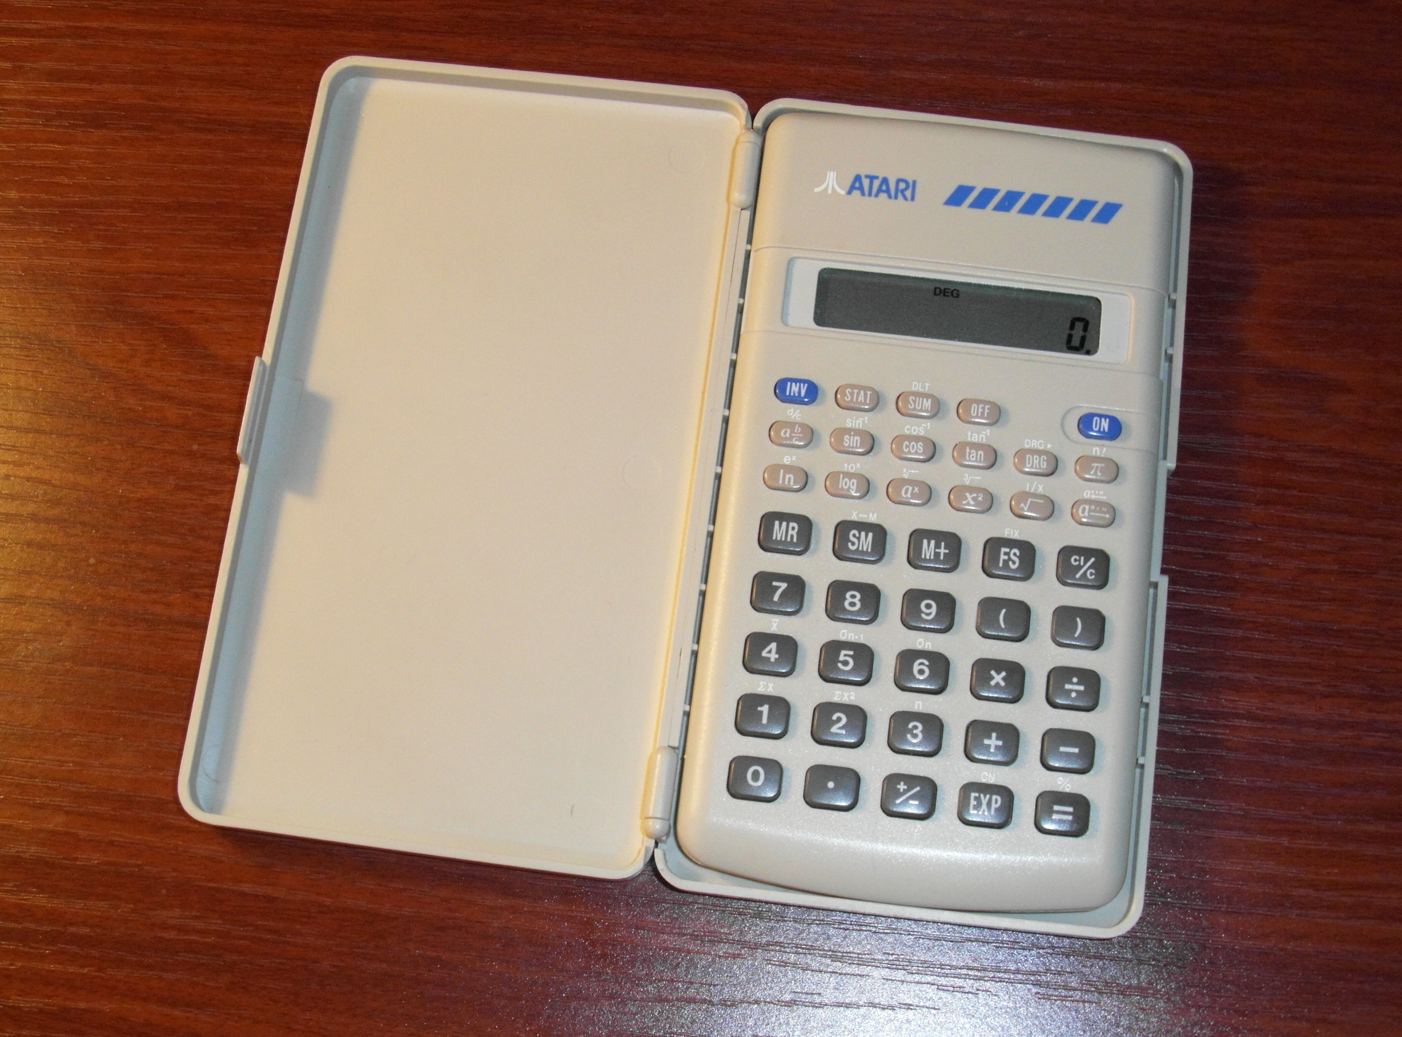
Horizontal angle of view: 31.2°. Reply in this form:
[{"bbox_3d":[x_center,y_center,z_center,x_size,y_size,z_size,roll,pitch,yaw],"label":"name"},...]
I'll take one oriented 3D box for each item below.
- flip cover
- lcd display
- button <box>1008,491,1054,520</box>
[{"bbox_3d":[-0.037,-0.012,0.425,0.078,0.006,0.141,7,70,3],"label":"flip cover"},{"bbox_3d":[0.043,-0.035,0.422,0.048,0.002,0.011,7,71,3],"label":"lcd display"},{"bbox_3d":[0.056,-0.002,0.425,0.007,0.002,0.004,7,74,3],"label":"button"}]

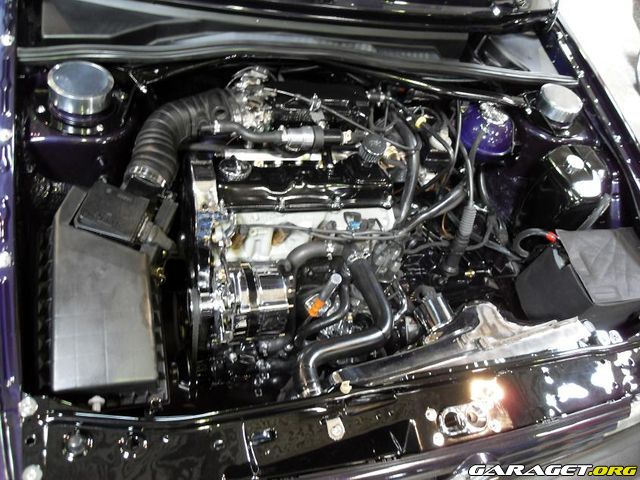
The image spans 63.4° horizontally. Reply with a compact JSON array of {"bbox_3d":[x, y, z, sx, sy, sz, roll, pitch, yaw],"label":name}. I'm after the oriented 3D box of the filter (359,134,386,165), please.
[{"bbox_3d":[0.114,-0.197,1.125,0.053,0.038,0.053,-4,68,-22],"label":"filter"}]

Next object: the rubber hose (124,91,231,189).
[{"bbox_3d":[-0.264,-0.214,0.990,0.220,0.139,0.226,-2,55,-18],"label":"rubber hose"}]

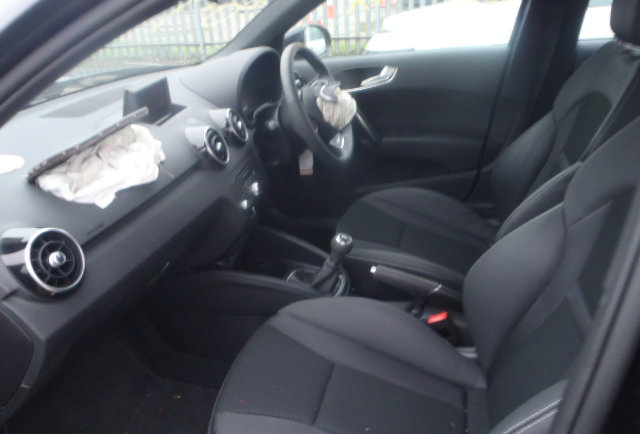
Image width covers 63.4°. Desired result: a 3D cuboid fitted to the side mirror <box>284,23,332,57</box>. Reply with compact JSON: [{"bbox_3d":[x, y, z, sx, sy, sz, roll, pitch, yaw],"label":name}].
[{"bbox_3d":[-0.044,-0.642,1.902,0.125,0.135,0.200,6,24,23],"label":"side mirror"}]

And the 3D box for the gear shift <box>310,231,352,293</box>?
[{"bbox_3d":[0.030,0.110,1.257,0.110,0.160,0.080,2,23,15],"label":"gear shift"}]

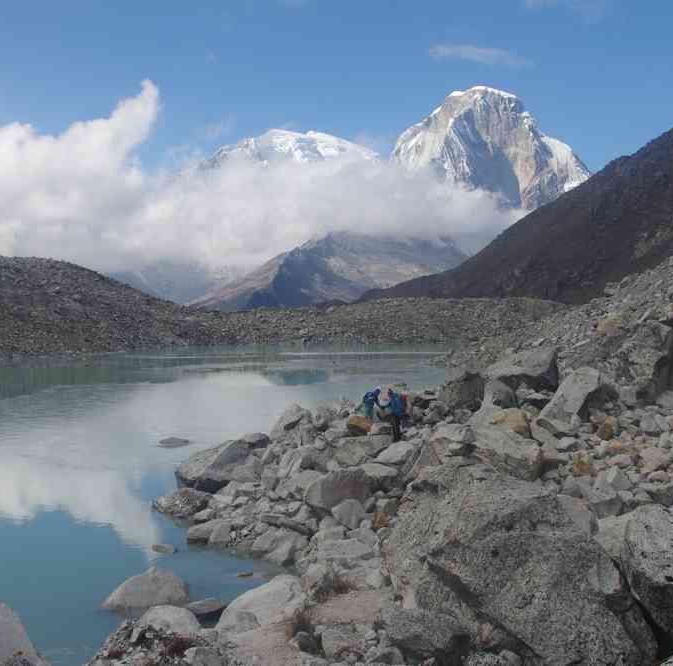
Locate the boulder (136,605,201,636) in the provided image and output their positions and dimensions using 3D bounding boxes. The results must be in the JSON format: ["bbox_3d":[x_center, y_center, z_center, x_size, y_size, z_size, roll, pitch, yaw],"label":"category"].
[{"bbox_3d":[-2.477,4.358,12.700,0.951,0.530,0.808,0,1,-11],"label":"boulder"}]

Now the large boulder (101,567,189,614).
[{"bbox_3d":[-3.167,4.268,14.300,1.417,0.589,1.134,0,1,-12],"label":"large boulder"}]

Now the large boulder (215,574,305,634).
[{"bbox_3d":[-1.180,4.214,13.400,1.384,0.732,1.176,0,1,-5],"label":"large boulder"}]

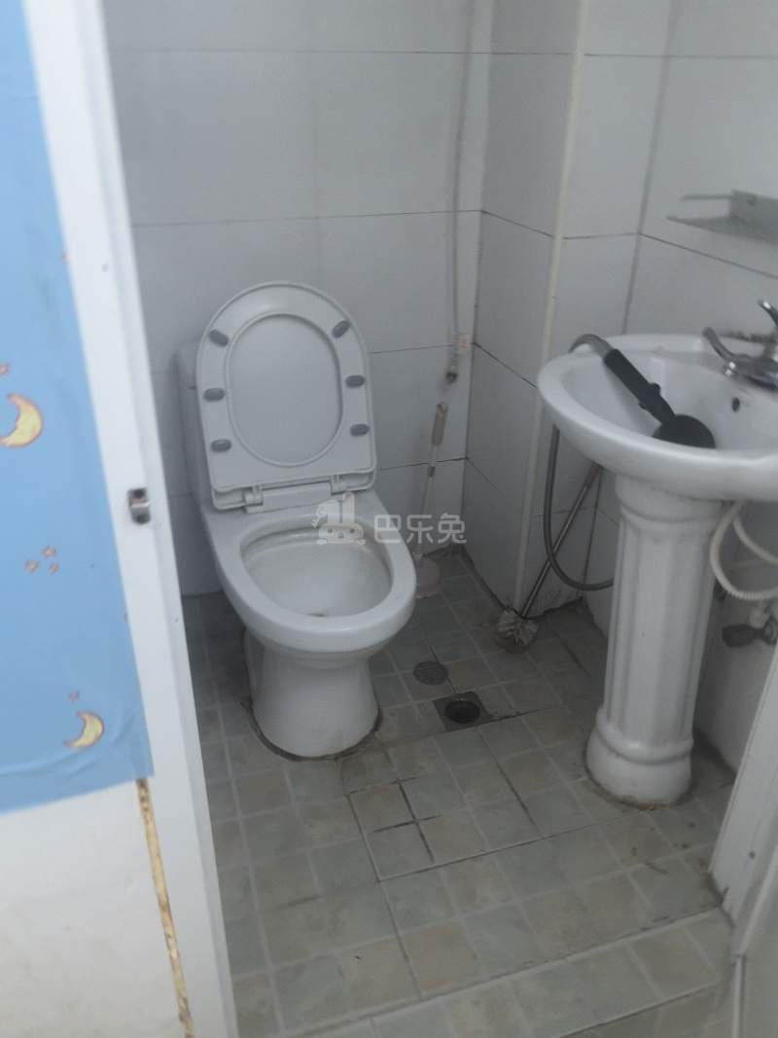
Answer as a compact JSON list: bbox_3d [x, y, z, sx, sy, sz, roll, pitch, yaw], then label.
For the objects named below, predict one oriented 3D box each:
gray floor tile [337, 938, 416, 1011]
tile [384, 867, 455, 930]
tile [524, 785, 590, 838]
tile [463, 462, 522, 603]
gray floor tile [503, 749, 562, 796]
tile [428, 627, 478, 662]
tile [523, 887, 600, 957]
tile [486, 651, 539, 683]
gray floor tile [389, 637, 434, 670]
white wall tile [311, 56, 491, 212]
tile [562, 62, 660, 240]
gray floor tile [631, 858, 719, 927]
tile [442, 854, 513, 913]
[{"bbox_3d":[-0.019,0.677,1.203,0.093,0.010,0.093,-8,31,-15],"label":"gray floor tile"},{"bbox_3d":[0.047,0.615,1.302,0.096,0.010,0.096,-8,29,-16],"label":"tile"},{"bbox_3d":[0.299,0.528,1.459,0.095,0.010,0.095,-8,30,-15],"label":"tile"},{"bbox_3d":[0.271,0.039,2.099,0.010,0.278,0.361,-8,29,-16],"label":"tile"},{"bbox_3d":[0.271,0.485,1.542,0.093,0.010,0.093,-8,30,-15],"label":"gray floor tile"},{"bbox_3d":[0.151,0.299,1.880,0.093,0.010,0.093,-8,30,-15],"label":"tile"},{"bbox_3d":[0.268,0.634,1.272,0.096,0.010,0.096,-8,29,-16],"label":"tile"},{"bbox_3d":[0.278,0.334,1.816,0.093,0.010,0.093,-8,30,-15],"label":"tile"},{"bbox_3d":[0.059,0.310,1.842,0.095,0.010,0.095,-8,30,-15],"label":"gray floor tile"},{"bbox_3d":[0.028,-0.810,1.718,0.374,0.307,0.010,-8,30,-15],"label":"white wall tile"},{"bbox_3d":[0.414,-0.690,1.516,0.163,0.301,0.010,-9,31,-16],"label":"tile"},{"bbox_3d":[0.459,0.606,1.323,0.095,0.010,0.095,-8,30,-15],"label":"gray floor tile"},{"bbox_3d":[0.143,0.600,1.329,0.090,0.010,0.089,-8,30,-15],"label":"tile"}]

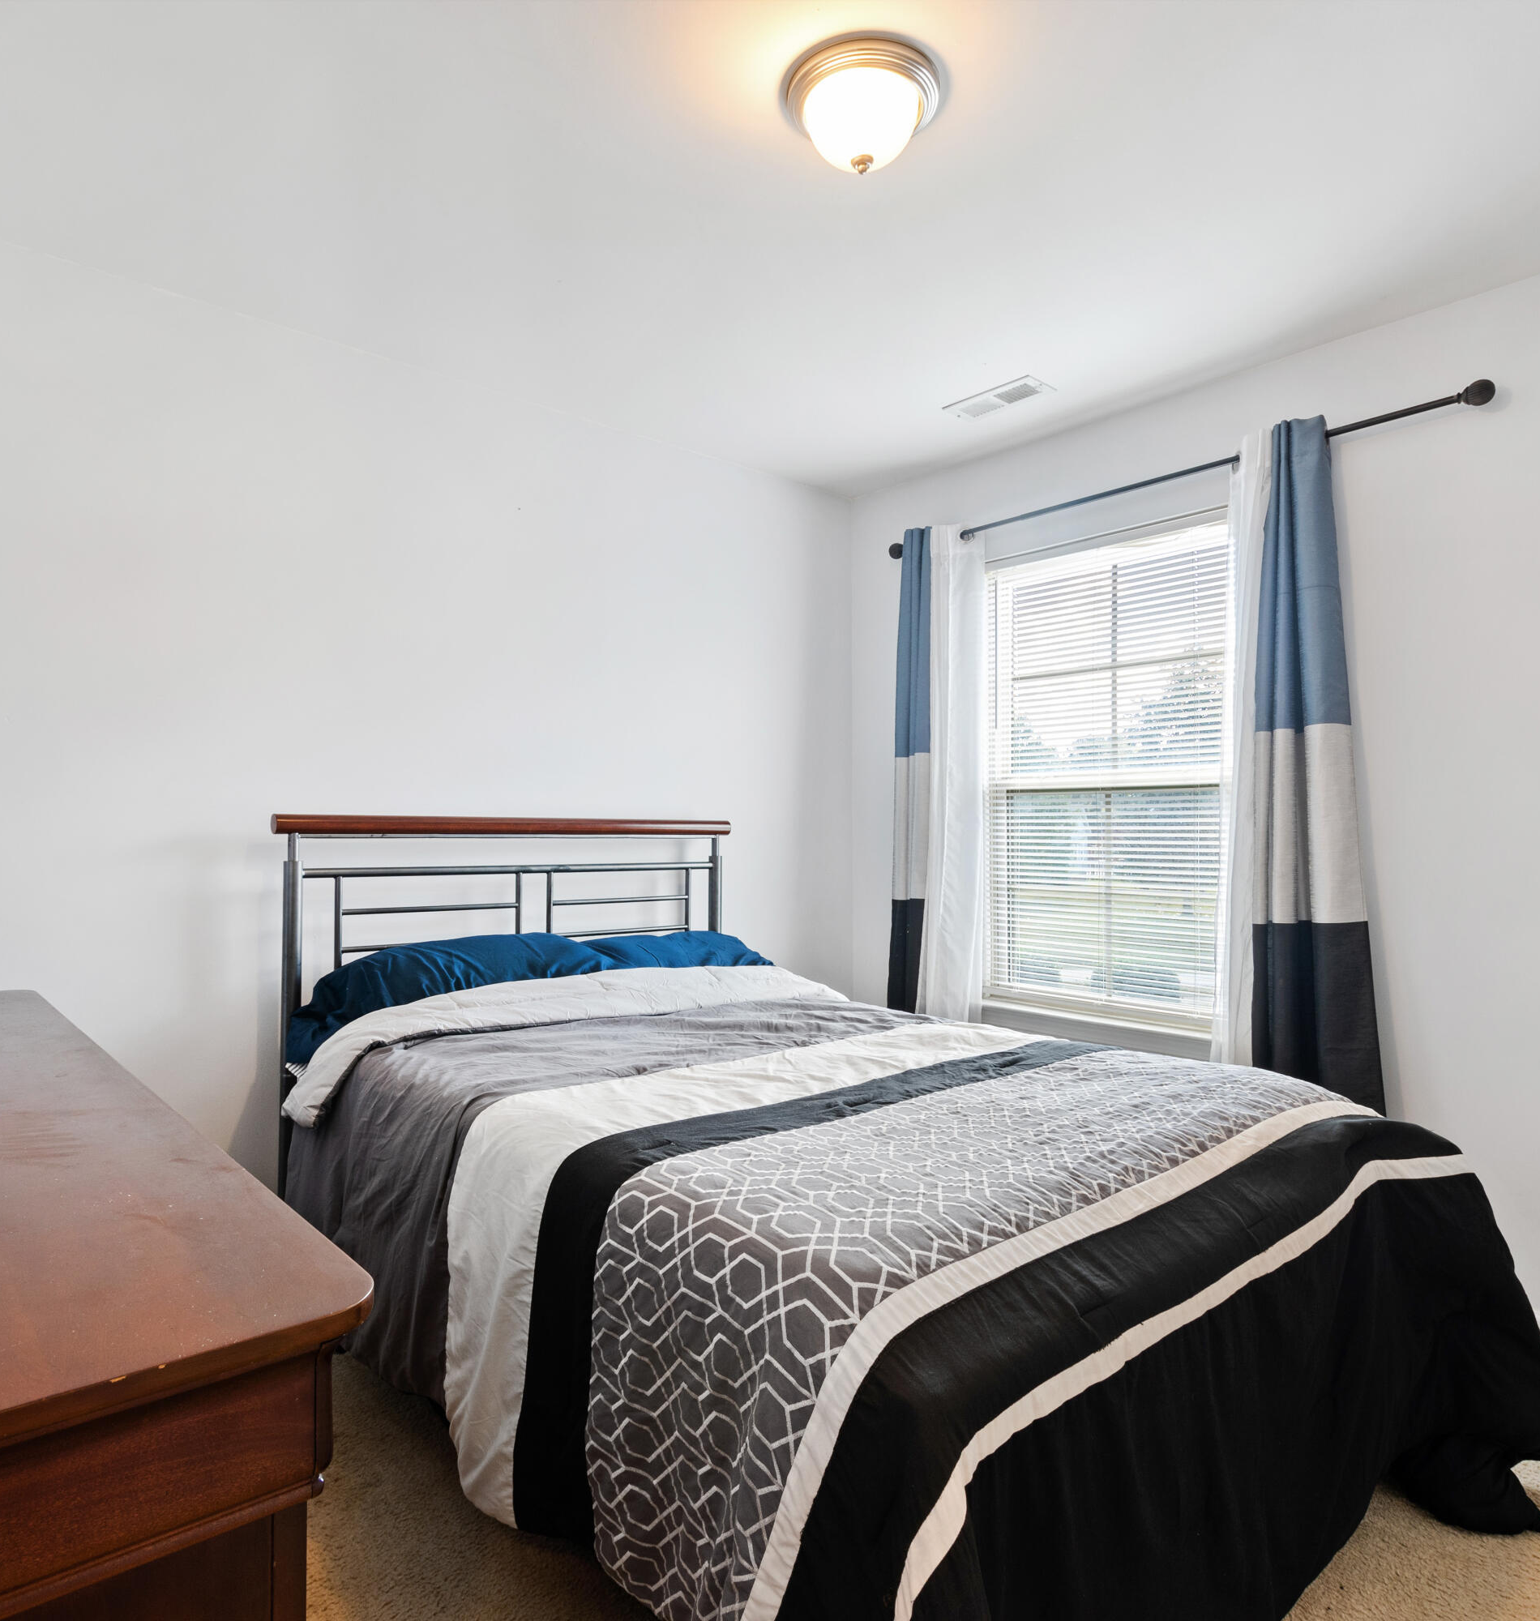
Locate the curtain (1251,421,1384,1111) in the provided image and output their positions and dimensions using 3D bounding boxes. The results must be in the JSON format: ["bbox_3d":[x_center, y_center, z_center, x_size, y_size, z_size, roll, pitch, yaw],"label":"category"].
[{"bbox_3d":[1.385,0.080,2.569,0.100,2.130,0.340,0,-1,-43],"label":"curtain"}]

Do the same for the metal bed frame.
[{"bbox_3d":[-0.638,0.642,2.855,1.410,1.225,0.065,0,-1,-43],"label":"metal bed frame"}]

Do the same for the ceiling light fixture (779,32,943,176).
[{"bbox_3d":[0.154,-1.130,1.682,0.264,0.150,0.264,-1,-1,0],"label":"ceiling light fixture"}]

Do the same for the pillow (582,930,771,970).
[{"bbox_3d":[-0.198,0.471,2.930,0.680,0.210,0.430,0,-1,-43],"label":"pillow"}]

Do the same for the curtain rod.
[{"bbox_3d":[1.042,-0.935,2.953,0.090,0.060,1.800,0,-1,-43],"label":"curtain rod"}]

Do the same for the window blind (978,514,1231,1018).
[{"bbox_3d":[1.038,-0.106,3.122,0.050,1.450,0.880,0,-1,-43],"label":"window blind"}]

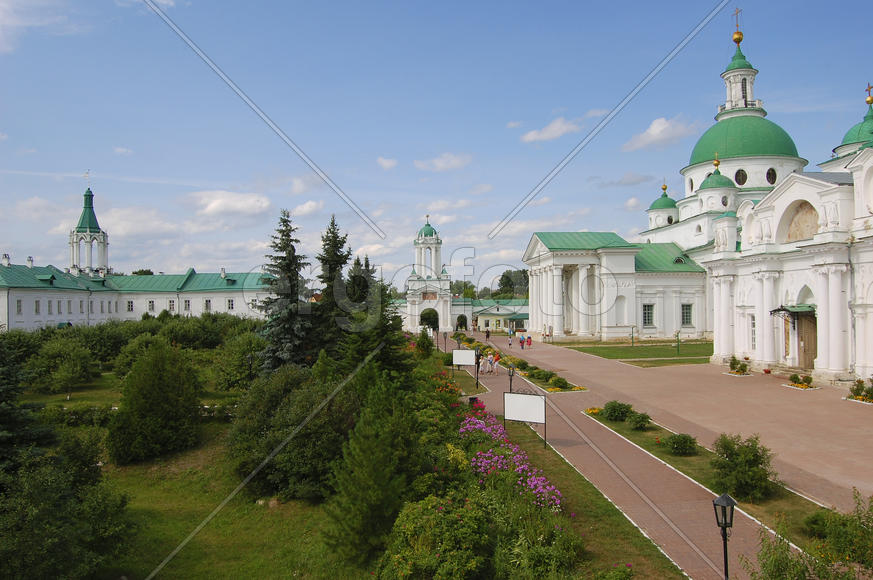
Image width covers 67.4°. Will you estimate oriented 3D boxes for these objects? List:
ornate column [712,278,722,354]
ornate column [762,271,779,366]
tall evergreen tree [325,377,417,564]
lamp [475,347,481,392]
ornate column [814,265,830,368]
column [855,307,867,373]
[{"bbox_3d":[24.768,2.291,57.400,0.850,6.700,0.850,0,-2,-1],"label":"ornate column"},{"bbox_3d":[24.985,2.087,49.100,0.850,6.700,0.850,0,-2,-1],"label":"ornate column"},{"bbox_3d":[-1.508,3.924,14.500,2.000,4.000,2.000,0,-1,-4],"label":"tall evergreen tree"},{"bbox_3d":[2.539,4.892,40.500,0.360,2.800,0.360,0,-1,-4],"label":"lamp"},{"bbox_3d":[25.117,1.865,42.500,0.850,6.700,0.850,0,-2,-1],"label":"ornate column"},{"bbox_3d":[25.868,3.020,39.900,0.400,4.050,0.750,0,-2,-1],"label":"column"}]

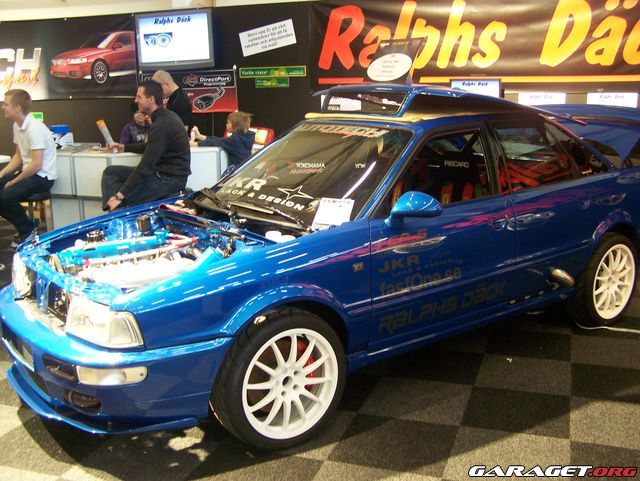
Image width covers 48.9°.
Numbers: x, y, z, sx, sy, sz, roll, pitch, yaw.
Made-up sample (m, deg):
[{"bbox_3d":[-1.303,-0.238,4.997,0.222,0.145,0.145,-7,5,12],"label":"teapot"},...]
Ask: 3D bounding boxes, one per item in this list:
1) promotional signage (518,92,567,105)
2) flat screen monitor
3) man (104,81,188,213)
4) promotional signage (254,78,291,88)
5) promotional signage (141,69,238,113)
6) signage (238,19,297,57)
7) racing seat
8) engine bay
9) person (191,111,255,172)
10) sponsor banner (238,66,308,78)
[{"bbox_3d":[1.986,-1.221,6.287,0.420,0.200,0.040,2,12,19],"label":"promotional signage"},{"bbox_3d":[-1.481,-2.073,7.301,0.885,0.565,0.100,2,12,19],"label":"flat screen monitor"},{"bbox_3d":[-1.448,-0.570,5.900,0.740,1.500,0.580,-2,11,-2],"label":"man"},{"bbox_3d":[-0.478,-1.599,7.127,0.363,0.094,0.015,2,12,19],"label":"promotional signage"},{"bbox_3d":[-1.405,-1.573,7.465,1.140,0.438,0.015,2,12,19],"label":"promotional signage"},{"bbox_3d":[-0.524,-2.026,7.054,0.590,0.236,0.015,-8,8,21],"label":"signage"},{"bbox_3d":[0.688,-0.060,4.270,0.650,0.920,0.550,-10,14,-35],"label":"racing seat"},{"bbox_3d":[-0.845,0.189,3.641,0.930,0.460,1.320,-10,14,-35],"label":"engine bay"},{"bbox_3d":[-0.936,-0.713,6.750,0.570,1.020,0.420,-1,11,3],"label":"person"},{"bbox_3d":[-0.478,-1.696,7.106,0.725,0.091,0.015,2,12,19],"label":"sponsor banner"}]

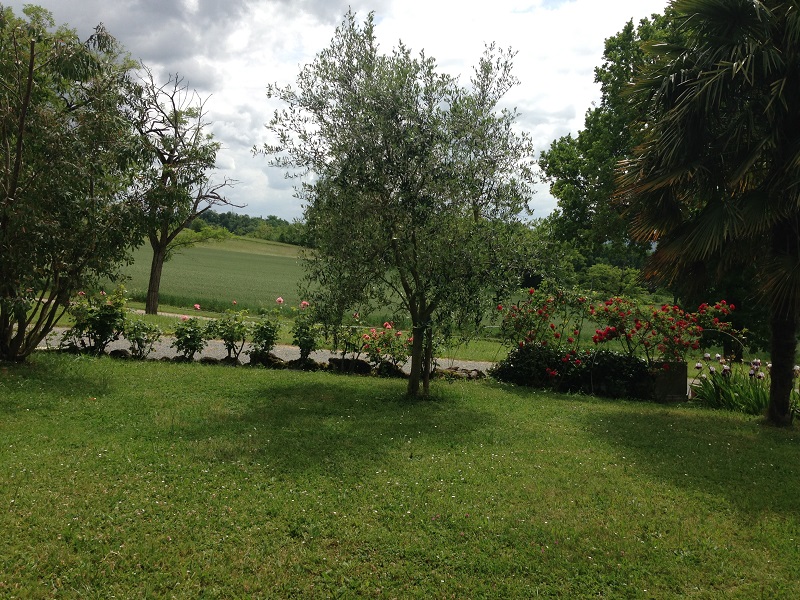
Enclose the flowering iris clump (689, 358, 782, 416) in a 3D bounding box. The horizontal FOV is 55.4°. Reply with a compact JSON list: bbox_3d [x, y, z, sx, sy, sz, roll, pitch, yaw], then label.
[{"bbox_3d":[3.914,0.994,8.900,0.984,0.621,0.750,1,4,24],"label":"flowering iris clump"}]

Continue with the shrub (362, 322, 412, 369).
[{"bbox_3d":[-0.181,0.661,11.000,0.723,0.647,0.650,0,3,-1],"label":"shrub"}]

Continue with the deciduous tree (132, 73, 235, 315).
[{"bbox_3d":[-6.062,-2.948,21.500,2.848,6.720,3.000,-1,3,-16],"label":"deciduous tree"}]

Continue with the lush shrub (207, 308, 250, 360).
[{"bbox_3d":[-2.637,0.533,11.800,0.636,0.783,0.620,-1,3,-13],"label":"lush shrub"}]

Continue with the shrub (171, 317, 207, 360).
[{"bbox_3d":[-3.283,0.578,11.900,0.573,0.621,0.550,-1,3,-15],"label":"shrub"}]

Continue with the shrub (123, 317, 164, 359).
[{"bbox_3d":[-4.034,0.599,12.000,0.569,0.595,0.550,-1,4,-19],"label":"shrub"}]

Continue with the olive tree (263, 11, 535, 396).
[{"bbox_3d":[-0.013,-1.066,9.200,3.229,4.473,3.000,0,3,0],"label":"olive tree"}]

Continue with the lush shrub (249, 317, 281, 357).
[{"bbox_3d":[-2.096,0.566,11.800,0.489,0.604,0.500,-1,3,-10],"label":"lush shrub"}]

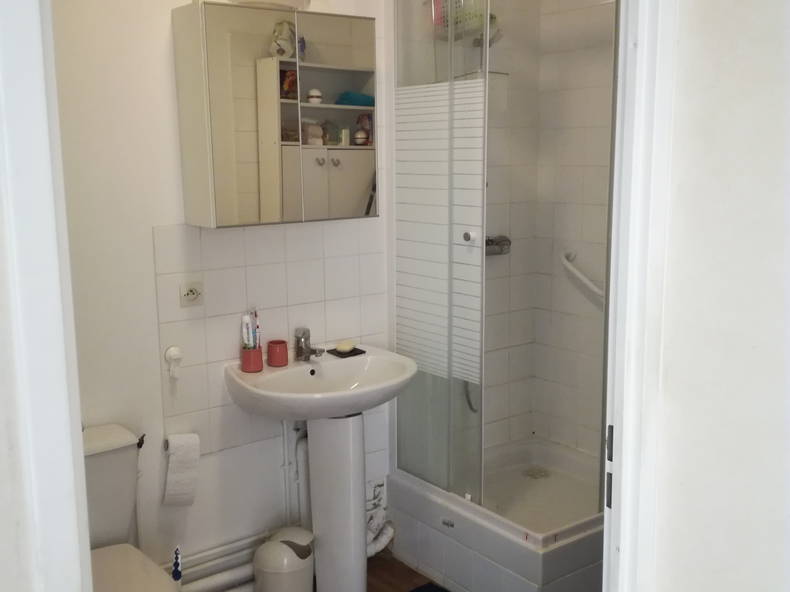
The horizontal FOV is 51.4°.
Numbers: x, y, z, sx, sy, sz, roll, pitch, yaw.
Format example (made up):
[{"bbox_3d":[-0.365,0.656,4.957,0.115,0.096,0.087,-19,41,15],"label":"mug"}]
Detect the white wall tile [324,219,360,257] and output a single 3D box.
[{"bbox_3d":[-0.188,-0.212,2.882,0.149,0.149,0.010,-8,13,-36],"label":"white wall tile"}]

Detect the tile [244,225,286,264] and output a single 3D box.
[{"bbox_3d":[-0.427,-0.178,2.704,0.149,0.149,0.010,-8,13,-36],"label":"tile"}]

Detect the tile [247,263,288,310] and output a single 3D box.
[{"bbox_3d":[-0.427,-0.031,2.732,0.149,0.149,0.010,-8,13,-36],"label":"tile"}]

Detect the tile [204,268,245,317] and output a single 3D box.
[{"bbox_3d":[-0.546,-0.014,2.643,0.149,0.149,0.010,-8,13,-36],"label":"tile"}]

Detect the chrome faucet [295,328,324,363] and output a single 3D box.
[{"bbox_3d":[-0.278,0.162,2.702,0.128,0.107,0.050,8,13,37],"label":"chrome faucet"}]

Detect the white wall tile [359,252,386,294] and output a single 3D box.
[{"bbox_3d":[-0.084,-0.080,2.987,0.109,0.149,0.010,-8,13,-36],"label":"white wall tile"}]

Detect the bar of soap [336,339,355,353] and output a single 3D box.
[{"bbox_3d":[-0.170,0.170,2.799,0.060,0.031,0.045,-8,12,-36],"label":"bar of soap"}]

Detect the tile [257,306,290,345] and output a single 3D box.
[{"bbox_3d":[-0.426,0.117,2.759,0.149,0.149,0.010,-8,13,-36],"label":"tile"}]

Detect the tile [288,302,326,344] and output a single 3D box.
[{"bbox_3d":[-0.307,0.101,2.857,0.150,0.150,0.010,-8,12,-36],"label":"tile"}]

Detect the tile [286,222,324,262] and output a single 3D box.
[{"bbox_3d":[-0.310,-0.197,2.807,0.150,0.150,0.010,-8,12,-36],"label":"tile"}]

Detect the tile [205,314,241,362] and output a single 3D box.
[{"bbox_3d":[-0.548,0.133,2.679,0.150,0.150,0.010,-8,12,-36],"label":"tile"}]

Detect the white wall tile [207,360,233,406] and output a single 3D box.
[{"bbox_3d":[-0.547,0.282,2.704,0.150,0.150,0.010,-8,12,-36],"label":"white wall tile"}]

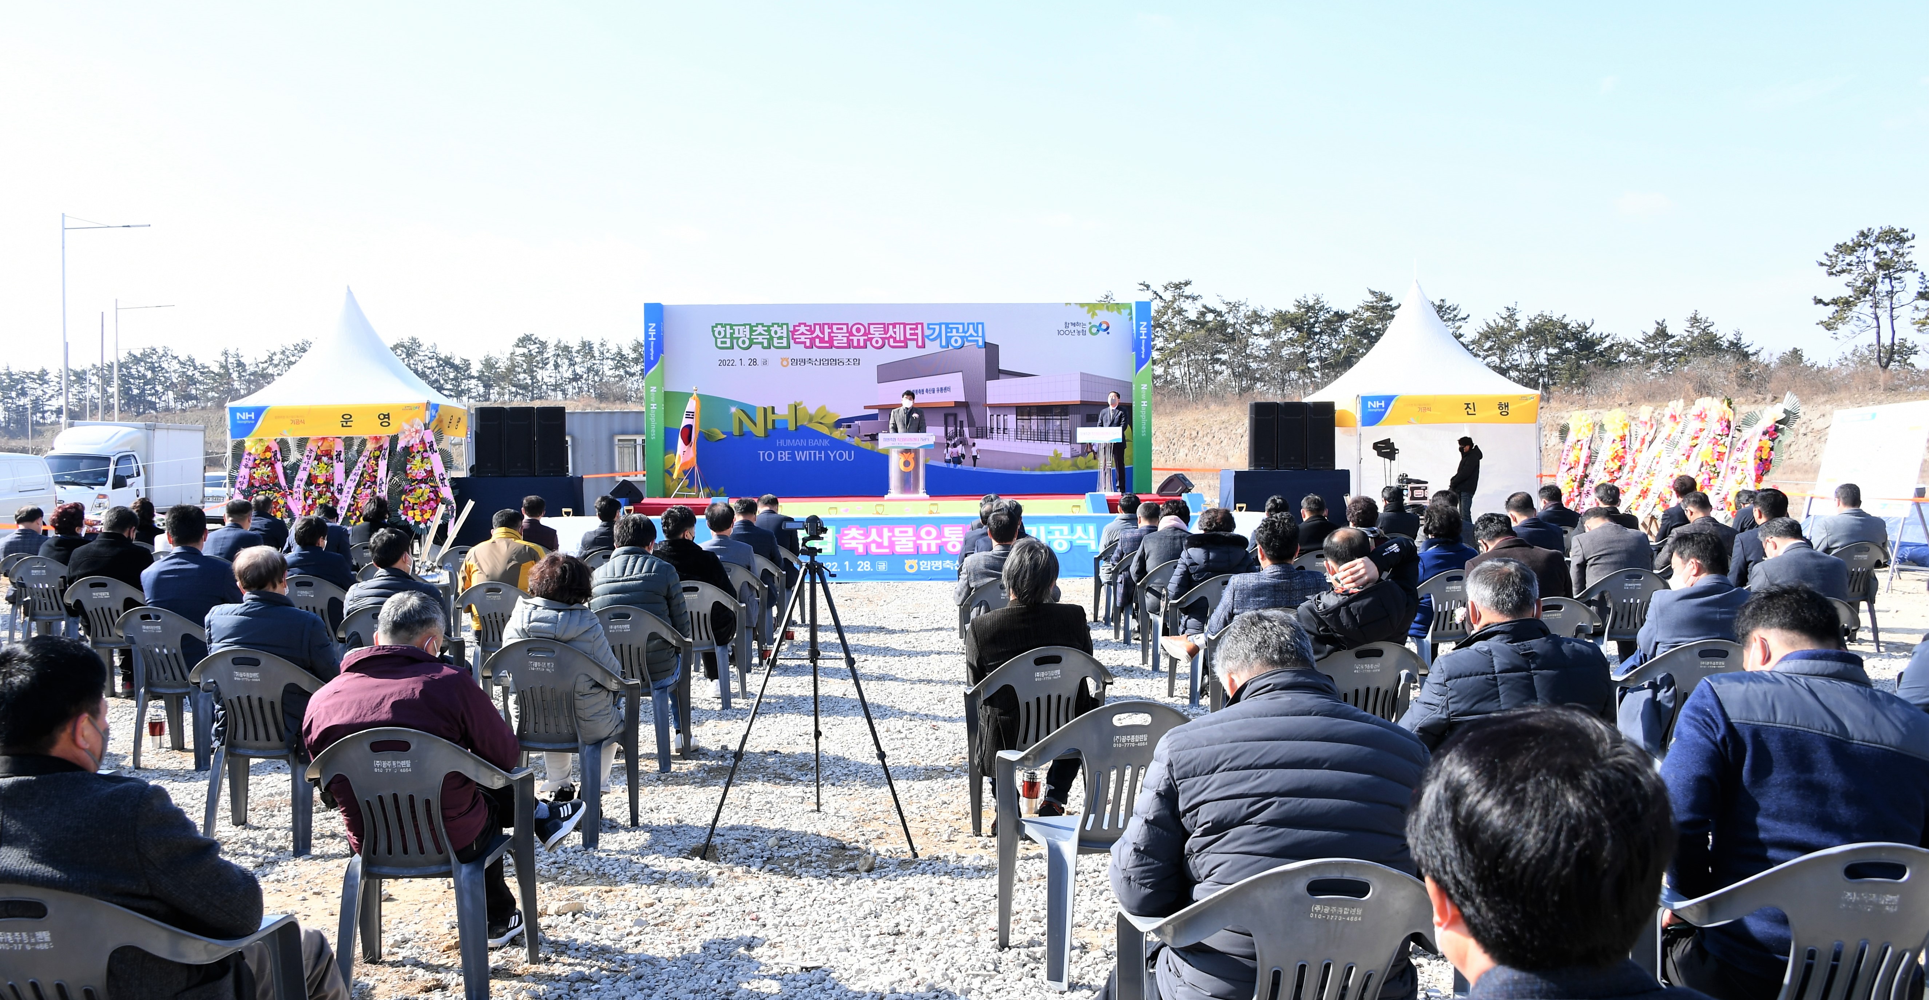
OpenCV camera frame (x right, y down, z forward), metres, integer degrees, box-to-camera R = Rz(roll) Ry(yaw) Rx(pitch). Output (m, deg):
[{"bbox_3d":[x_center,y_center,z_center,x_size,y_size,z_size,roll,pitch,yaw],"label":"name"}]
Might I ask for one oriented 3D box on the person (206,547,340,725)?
[{"bbox_3d":[-2.665,0.745,6.075,0.560,1.210,0.820,0,2,4],"label":"person"}]

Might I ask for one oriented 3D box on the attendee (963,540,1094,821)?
[{"bbox_3d":[0.255,0.724,5.925,0.530,1.220,0.850,0,2,-3],"label":"attendee"}]

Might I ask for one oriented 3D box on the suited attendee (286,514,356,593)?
[{"bbox_3d":[-4.083,0.673,9.768,0.520,1.150,0.780,0,2,2],"label":"suited attendee"}]

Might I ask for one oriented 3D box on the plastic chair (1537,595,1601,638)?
[{"bbox_3d":[2.890,0.849,7.506,0.555,0.780,0.530,0,2,0],"label":"plastic chair"}]

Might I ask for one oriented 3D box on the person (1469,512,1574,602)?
[{"bbox_3d":[2.784,0.645,7.566,0.560,1.180,0.780,0,1,0],"label":"person"}]

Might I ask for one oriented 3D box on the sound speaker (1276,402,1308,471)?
[{"bbox_3d":[5.404,-1.046,24.700,0.450,1.120,0.450,0,1,0],"label":"sound speaker"}]

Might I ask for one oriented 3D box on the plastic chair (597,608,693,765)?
[{"bbox_3d":[-1.589,0.879,7.130,0.560,0.790,0.560,0,1,-3],"label":"plastic chair"}]

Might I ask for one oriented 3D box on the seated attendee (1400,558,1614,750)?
[{"bbox_3d":[1.466,0.747,4.406,0.600,1.190,0.800,-1,2,-4],"label":"seated attendee"}]

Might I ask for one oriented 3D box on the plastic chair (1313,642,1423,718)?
[{"bbox_3d":[1.506,0.914,5.837,0.555,0.780,0.530,0,2,-2],"label":"plastic chair"}]

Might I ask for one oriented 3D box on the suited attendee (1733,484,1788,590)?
[{"bbox_3d":[4.994,0.553,9.522,0.540,1.280,0.820,-1,2,-14],"label":"suited attendee"}]

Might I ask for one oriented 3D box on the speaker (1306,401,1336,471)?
[{"bbox_3d":[5.968,-1.058,25.100,0.480,1.140,0.500,0,2,8],"label":"speaker"}]

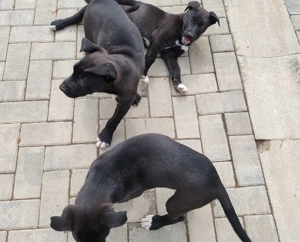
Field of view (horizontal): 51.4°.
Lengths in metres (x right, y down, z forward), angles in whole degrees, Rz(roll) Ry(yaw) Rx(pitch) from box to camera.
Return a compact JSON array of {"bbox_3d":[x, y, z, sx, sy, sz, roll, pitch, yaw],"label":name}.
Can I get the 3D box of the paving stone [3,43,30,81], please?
[{"bbox_3d":[-0.590,-0.252,1.414,0.099,0.060,0.200,-2,64,-2],"label":"paving stone"}]

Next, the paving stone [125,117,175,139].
[{"bbox_3d":[-0.002,0.045,1.285,0.200,0.060,0.099,-3,64,-3],"label":"paving stone"}]

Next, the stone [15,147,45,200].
[{"bbox_3d":[-0.453,0.203,1.197,0.099,0.060,0.200,-3,64,-3],"label":"stone"}]

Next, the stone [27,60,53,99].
[{"bbox_3d":[-0.478,-0.167,1.375,0.099,0.060,0.200,-2,64,-2],"label":"stone"}]

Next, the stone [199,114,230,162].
[{"bbox_3d":[0.257,0.076,1.275,0.099,0.060,0.200,-2,64,-2],"label":"stone"}]

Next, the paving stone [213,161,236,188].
[{"bbox_3d":[0.217,0.219,1.205,0.200,0.060,0.099,-2,64,-2],"label":"paving stone"}]

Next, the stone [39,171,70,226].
[{"bbox_3d":[-0.346,0.290,1.159,0.099,0.060,0.200,-2,64,-2],"label":"stone"}]

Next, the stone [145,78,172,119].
[{"bbox_3d":[0.041,-0.093,1.354,0.099,0.060,0.200,-3,64,-3],"label":"stone"}]

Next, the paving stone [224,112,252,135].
[{"bbox_3d":[0.360,0.024,1.299,0.101,0.060,0.101,-4,64,-3],"label":"paving stone"}]

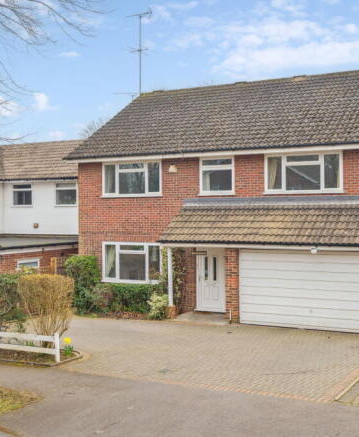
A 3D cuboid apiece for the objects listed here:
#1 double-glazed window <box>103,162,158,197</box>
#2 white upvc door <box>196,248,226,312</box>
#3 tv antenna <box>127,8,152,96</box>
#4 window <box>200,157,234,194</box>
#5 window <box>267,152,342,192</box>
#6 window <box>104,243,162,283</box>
[{"bbox_3d":[-1.588,-1.310,21.227,2.367,1.188,0.120,0,1,29],"label":"double-glazed window"},{"bbox_3d":[1.015,1.891,19.846,1.055,2.004,0.120,0,1,29],"label":"white upvc door"},{"bbox_3d":[-1.592,-6.817,26.000,1.150,3.600,1.100,0,1,29],"label":"tv antenna"},{"bbox_3d":[1.178,-1.309,19.691,1.196,1.185,0.120,0,1,29],"label":"window"},{"bbox_3d":[3.566,-1.304,18.364,2.325,1.158,0.120,0,1,29],"label":"window"},{"bbox_3d":[-1.598,1.481,21.279,2.333,1.349,0.120,0,1,29],"label":"window"}]

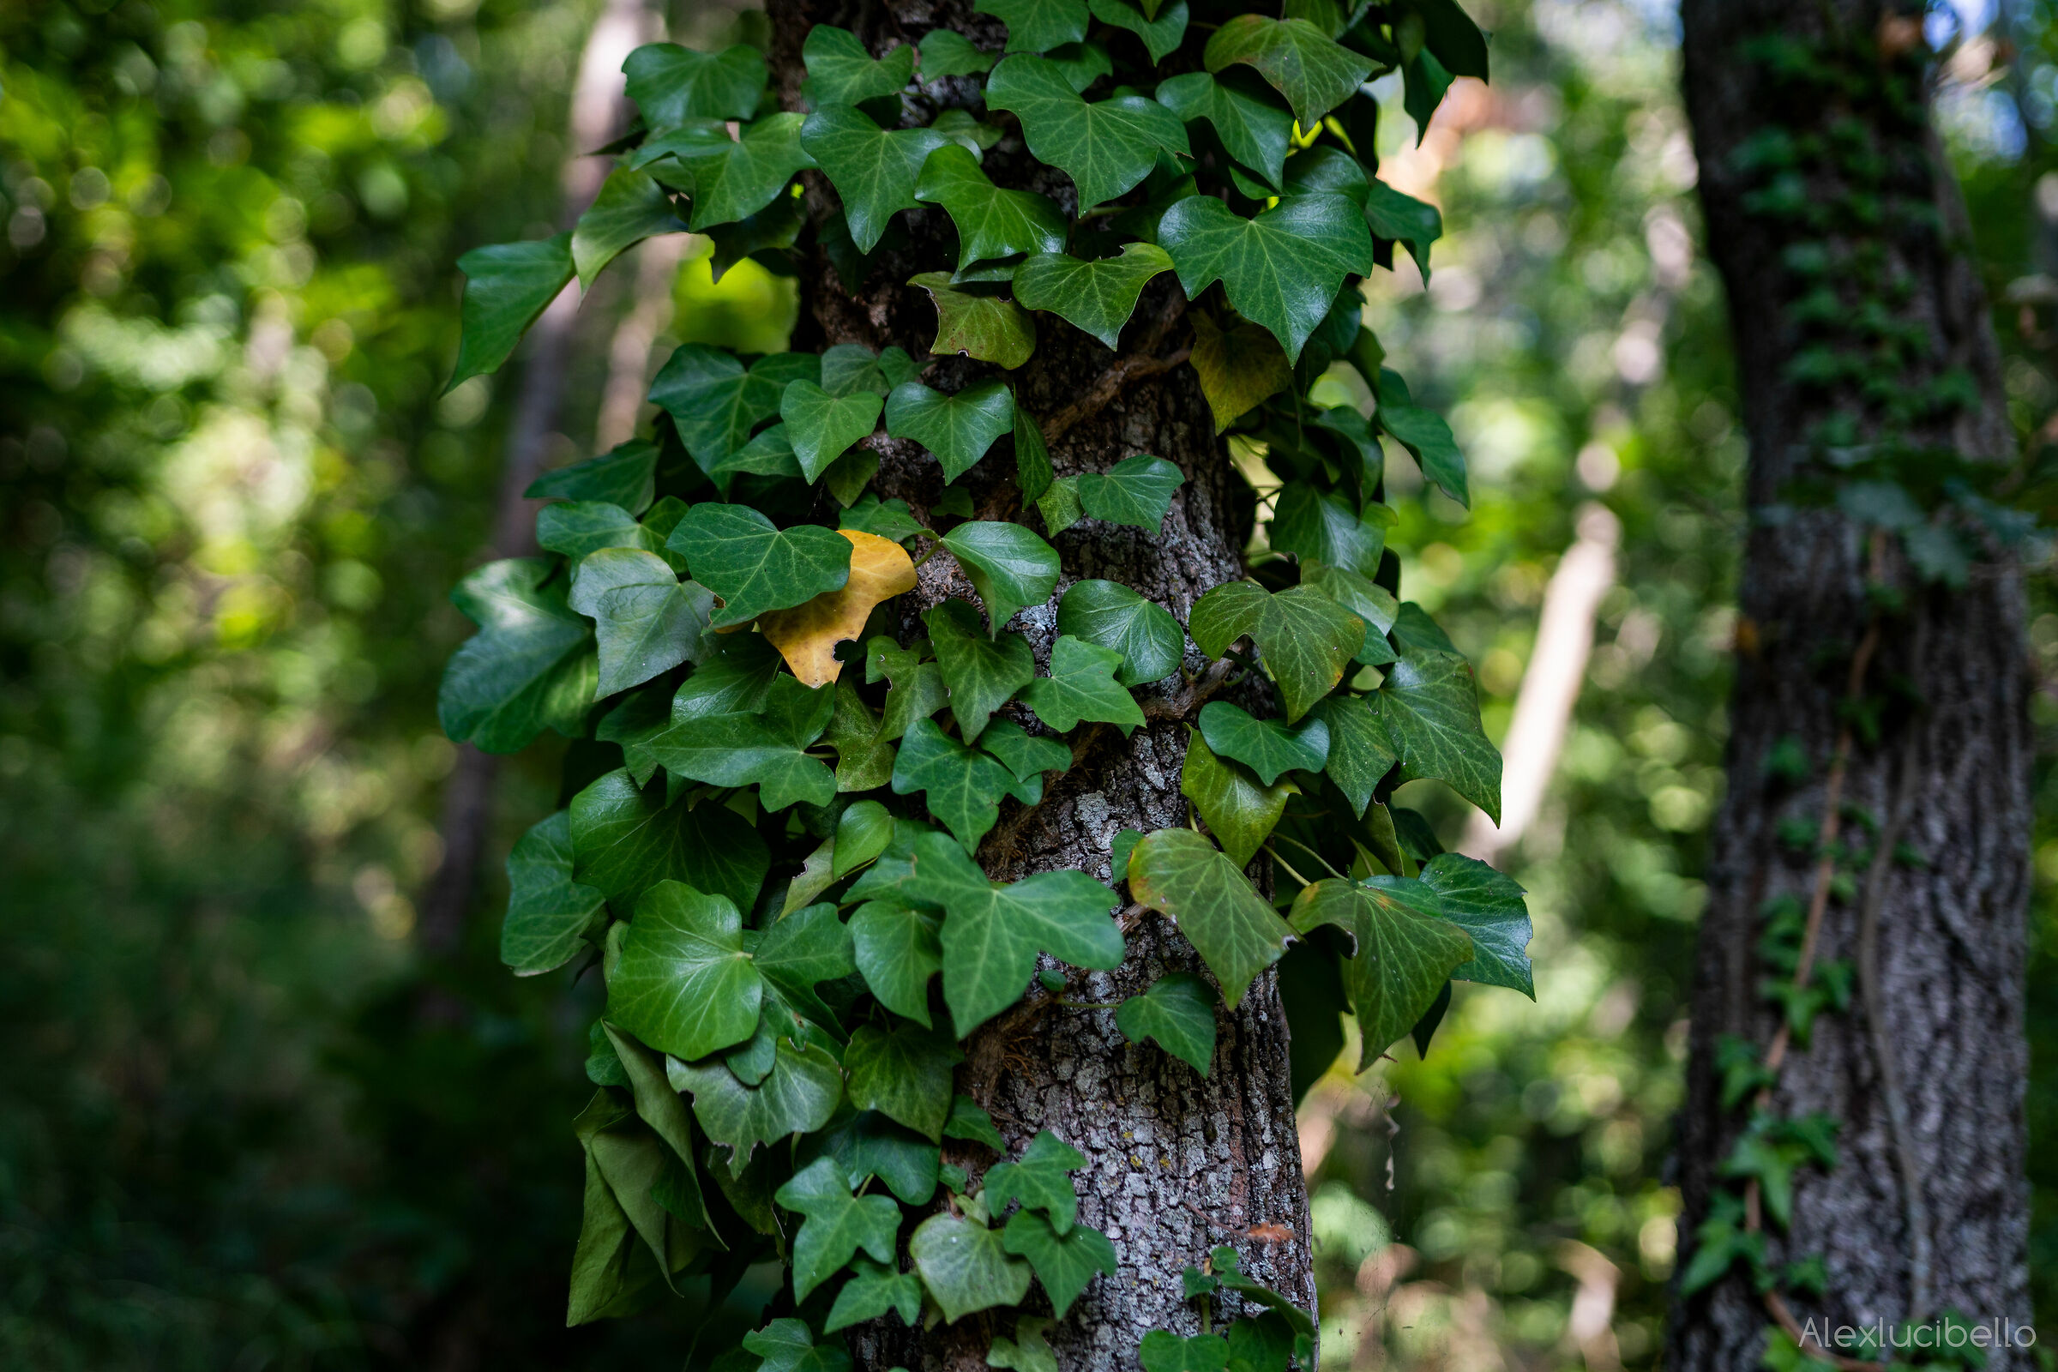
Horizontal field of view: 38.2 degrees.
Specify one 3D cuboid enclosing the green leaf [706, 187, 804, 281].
[{"bbox_3d":[-0.104,-0.175,1.130,0.040,0.043,0.022,0,-18,6],"label":"green leaf"}]

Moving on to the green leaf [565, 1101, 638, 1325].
[{"bbox_3d":[-0.154,0.192,1.090,0.032,0.087,0.035,3,-4,31],"label":"green leaf"}]

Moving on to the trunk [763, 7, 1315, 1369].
[{"bbox_3d":[0.006,0.001,1.410,0.212,0.660,0.212,-4,-1,0],"label":"trunk"}]

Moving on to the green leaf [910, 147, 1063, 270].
[{"bbox_3d":[-0.015,-0.185,1.150,0.057,0.043,0.018,19,-28,11],"label":"green leaf"}]

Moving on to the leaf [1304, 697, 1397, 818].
[{"bbox_3d":[0.128,0.029,1.210,0.039,0.052,0.014,0,-18,-12],"label":"leaf"}]

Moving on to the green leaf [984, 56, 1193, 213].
[{"bbox_3d":[0.022,-0.212,1.140,0.079,0.058,0.022,9,-31,8],"label":"green leaf"}]

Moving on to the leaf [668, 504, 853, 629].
[{"bbox_3d":[-0.105,-0.046,1.160,0.067,0.052,0.018,0,-24,9],"label":"leaf"}]

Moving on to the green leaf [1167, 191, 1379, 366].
[{"bbox_3d":[0.083,-0.143,1.040,0.075,0.060,0.024,0,-24,-6],"label":"green leaf"}]

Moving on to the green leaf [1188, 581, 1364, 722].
[{"bbox_3d":[0.088,-0.013,1.060,0.063,0.052,0.022,0,-24,-3],"label":"green leaf"}]

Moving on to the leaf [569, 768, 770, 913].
[{"bbox_3d":[-0.149,0.066,1.240,0.083,0.067,0.025,6,-20,11],"label":"leaf"}]

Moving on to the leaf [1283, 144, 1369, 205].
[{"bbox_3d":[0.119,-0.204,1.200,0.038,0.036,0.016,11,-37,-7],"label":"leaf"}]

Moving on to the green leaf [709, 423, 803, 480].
[{"bbox_3d":[-0.113,-0.099,1.255,0.044,0.029,0.016,6,-20,11],"label":"green leaf"}]

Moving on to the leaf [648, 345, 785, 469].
[{"bbox_3d":[-0.128,-0.115,1.250,0.065,0.061,0.020,9,-15,18],"label":"leaf"}]

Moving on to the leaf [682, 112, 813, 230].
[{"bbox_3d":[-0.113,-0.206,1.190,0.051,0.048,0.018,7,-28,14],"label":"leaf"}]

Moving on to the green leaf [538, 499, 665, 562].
[{"bbox_3d":[-0.172,-0.061,1.200,0.054,0.034,0.018,-4,-39,9],"label":"green leaf"}]

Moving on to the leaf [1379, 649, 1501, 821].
[{"bbox_3d":[0.172,0.020,1.240,0.060,0.081,0.021,-37,1,-21],"label":"leaf"}]

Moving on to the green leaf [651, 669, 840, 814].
[{"bbox_3d":[-0.111,0.021,1.160,0.073,0.058,0.020,2,-30,11],"label":"green leaf"}]

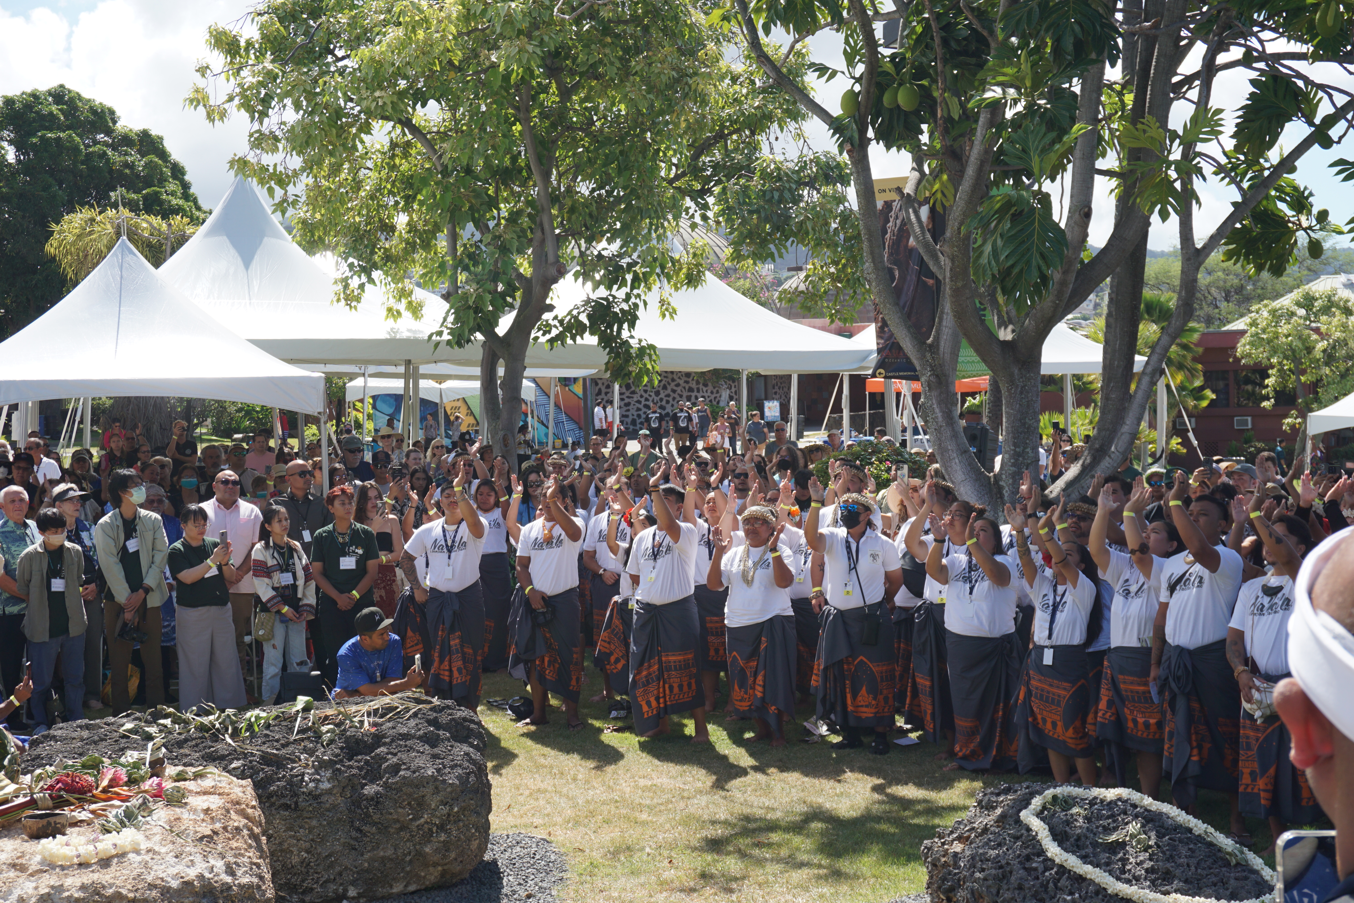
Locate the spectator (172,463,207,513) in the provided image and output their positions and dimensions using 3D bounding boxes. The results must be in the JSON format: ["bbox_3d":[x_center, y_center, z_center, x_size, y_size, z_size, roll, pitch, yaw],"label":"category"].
[{"bbox_3d":[-4.088,0.917,14.500,0.460,1.630,0.310,0,0,-18],"label":"spectator"}]

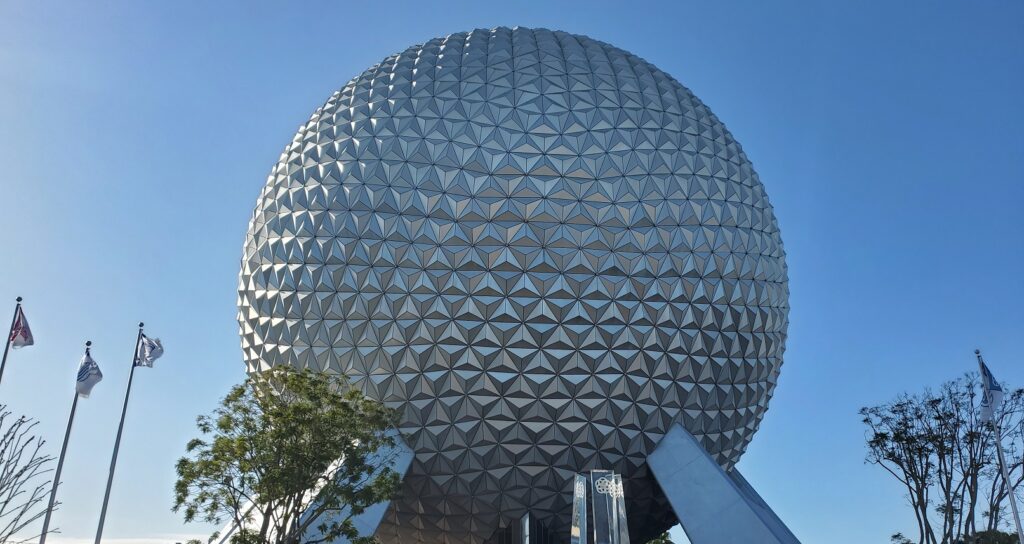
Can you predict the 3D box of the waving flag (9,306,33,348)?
[{"bbox_3d":[-16.005,1.821,25.121,0.780,1.380,0.400,5,-24,-10],"label":"waving flag"}]

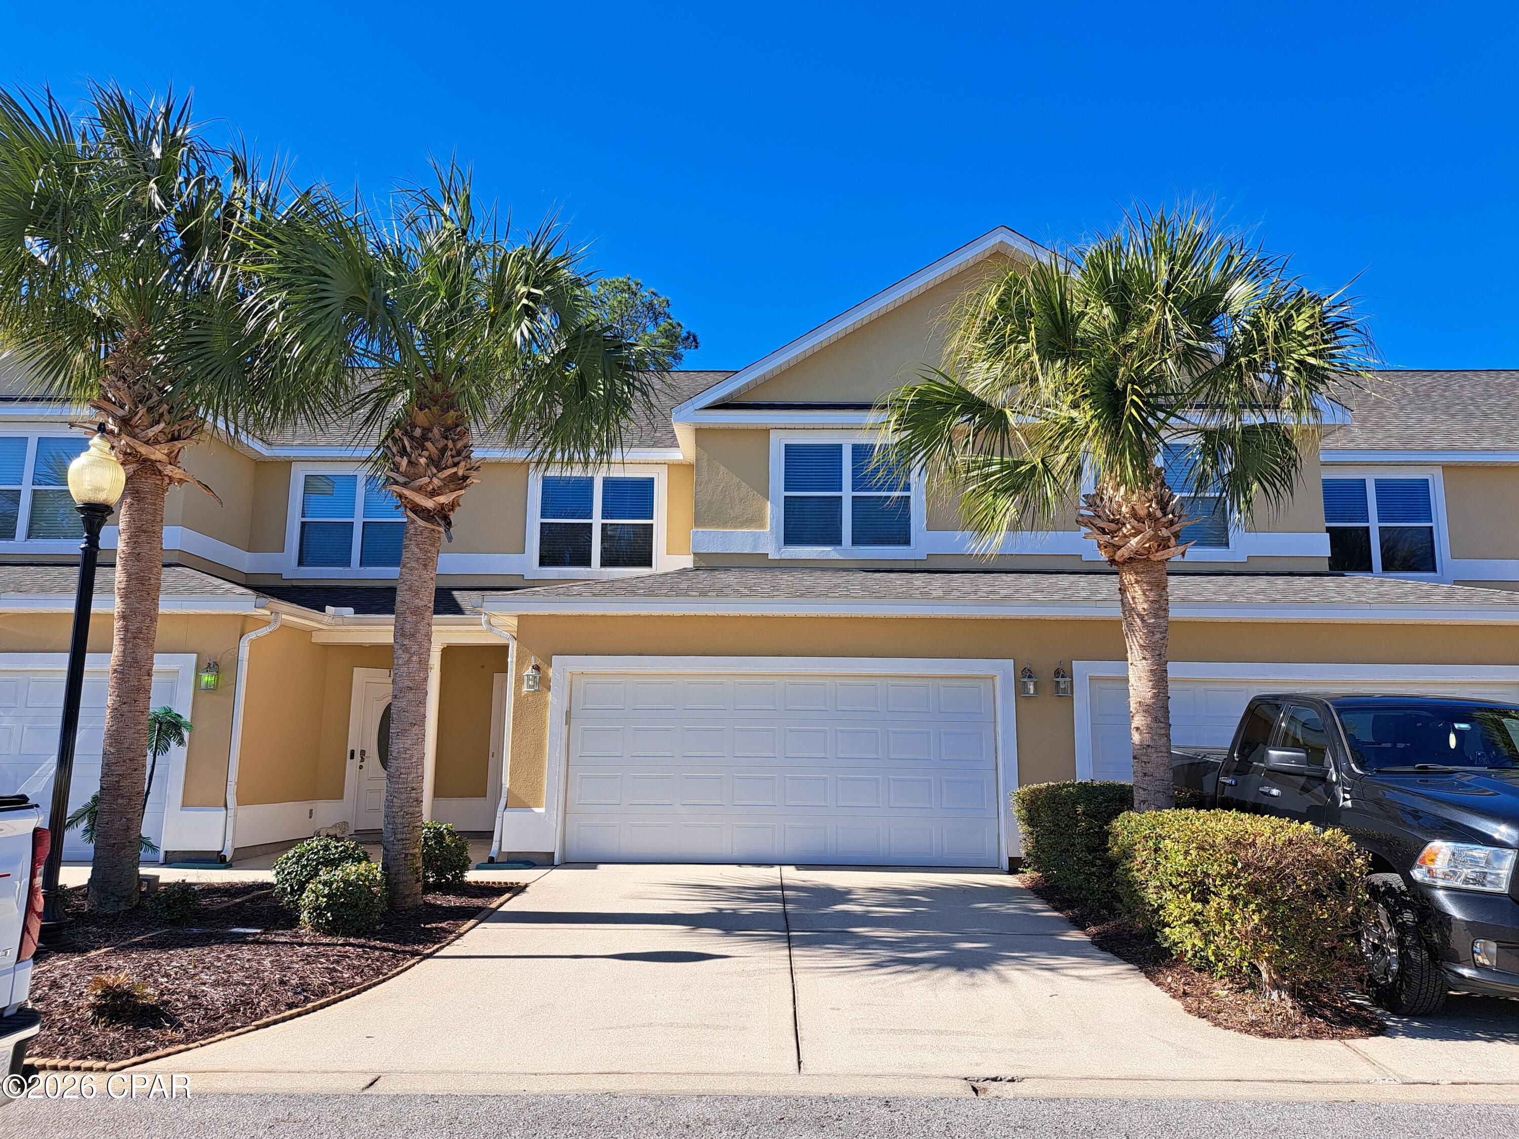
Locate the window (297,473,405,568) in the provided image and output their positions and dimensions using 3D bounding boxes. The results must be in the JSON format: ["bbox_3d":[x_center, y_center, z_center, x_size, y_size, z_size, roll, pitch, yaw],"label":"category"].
[{"bbox_3d":[-6.287,-0.757,16.420,1.820,1.550,0.100,0,-9,1],"label":"window"}]

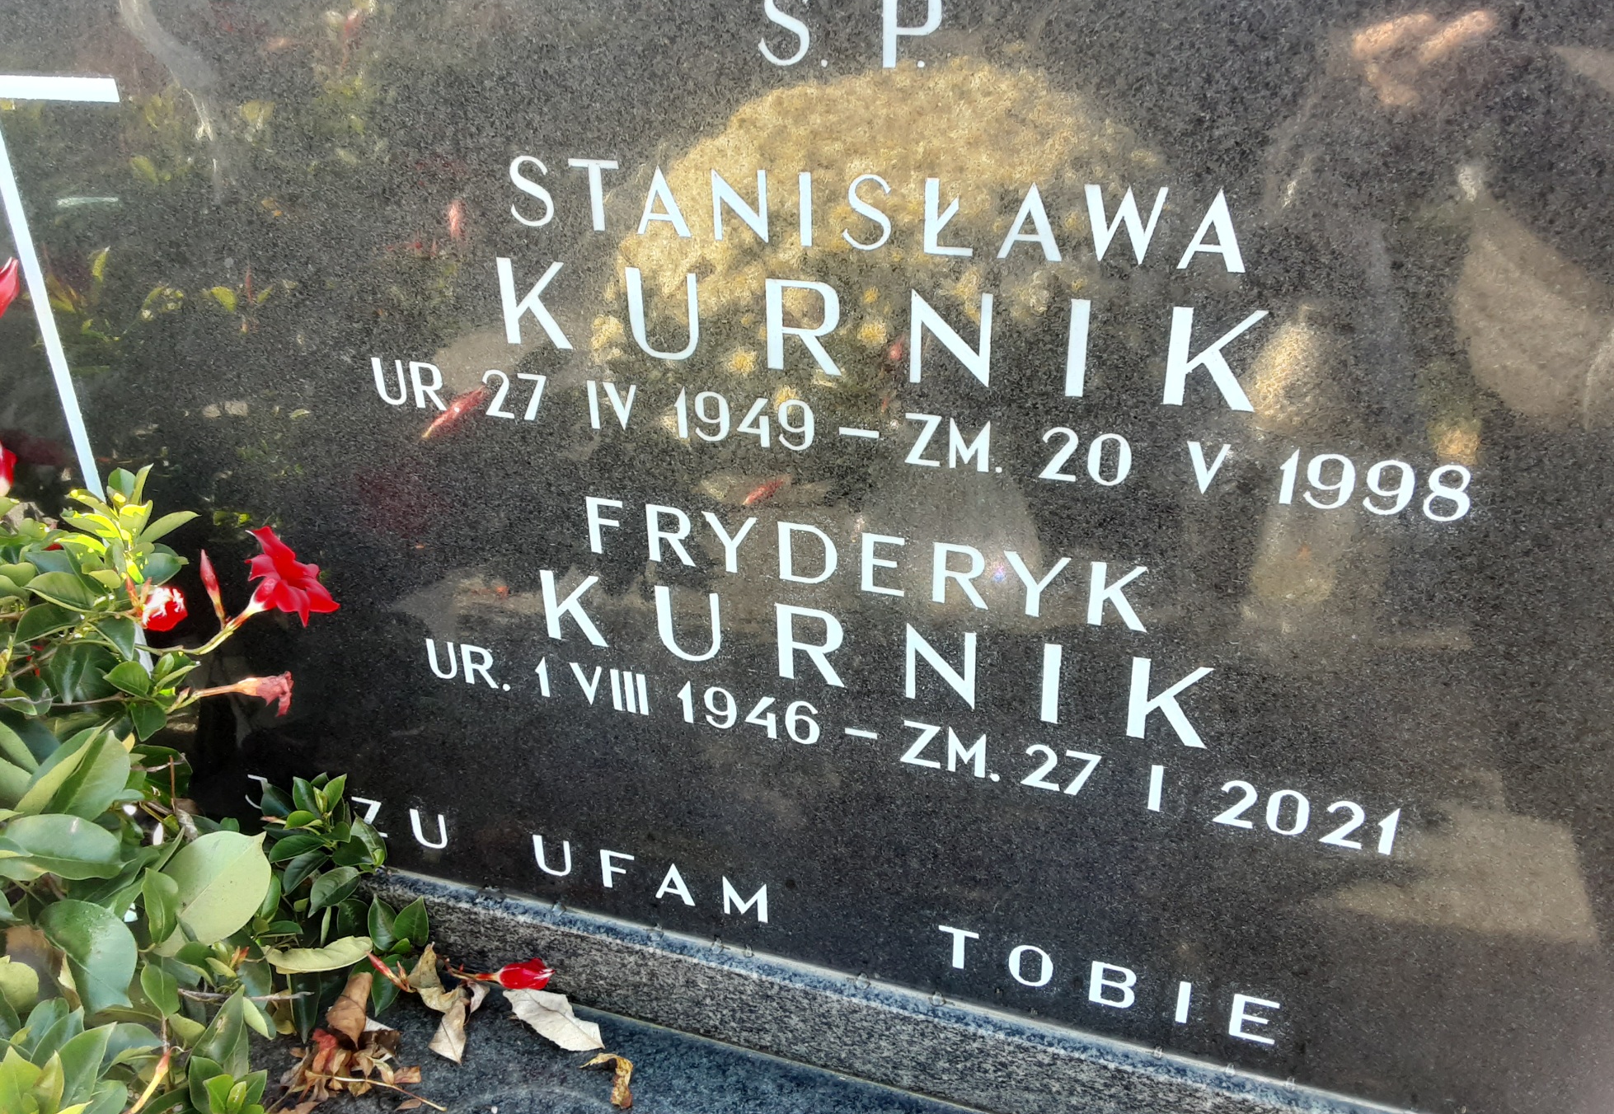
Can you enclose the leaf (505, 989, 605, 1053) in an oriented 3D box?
[{"bbox_3d":[-0.154,0.288,0.812,0.078,0.010,0.028,16,37,28],"label":"leaf"}]

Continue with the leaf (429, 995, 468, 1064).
[{"bbox_3d":[-0.219,0.292,0.809,0.023,0.015,0.037,-6,32,-3],"label":"leaf"}]

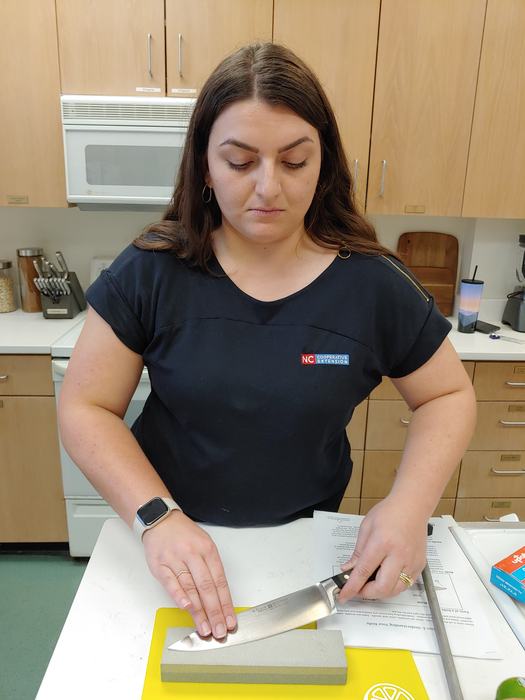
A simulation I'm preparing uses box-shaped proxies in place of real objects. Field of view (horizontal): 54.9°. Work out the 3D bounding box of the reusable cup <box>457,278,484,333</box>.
[{"bbox_3d":[0.859,-0.178,2.089,0.087,0.212,0.087,1,15,0],"label":"reusable cup"}]

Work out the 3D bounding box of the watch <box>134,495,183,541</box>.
[{"bbox_3d":[-0.154,0.250,0.750,0.062,0.048,0.037,-32,47,-20],"label":"watch"}]

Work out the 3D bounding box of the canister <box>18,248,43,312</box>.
[{"bbox_3d":[-1.035,-0.312,2.283,0.108,0.280,0.108,1,15,-2],"label":"canister"}]

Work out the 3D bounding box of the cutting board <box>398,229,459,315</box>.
[{"bbox_3d":[0.758,-0.345,2.354,0.283,0.390,0.022,1,12,-2],"label":"cutting board"}]

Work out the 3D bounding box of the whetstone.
[{"bbox_3d":[-0.009,0.348,0.576,0.203,0.025,0.050,1,15,-1],"label":"whetstone"}]

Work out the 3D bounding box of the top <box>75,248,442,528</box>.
[{"bbox_3d":[0.003,0.048,0.851,0.550,0.450,0.290,1,15,-2],"label":"top"}]

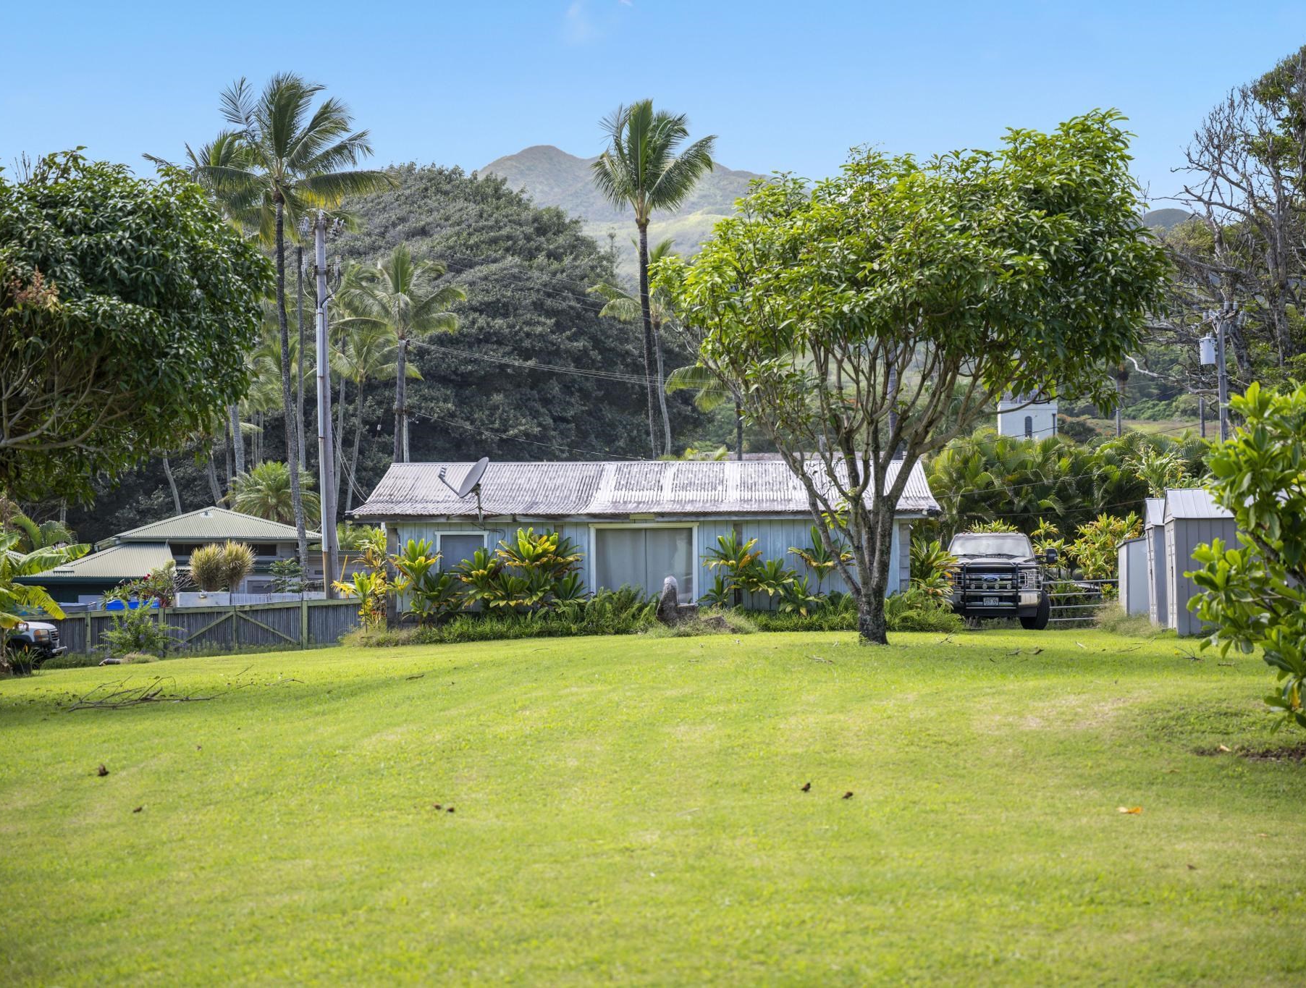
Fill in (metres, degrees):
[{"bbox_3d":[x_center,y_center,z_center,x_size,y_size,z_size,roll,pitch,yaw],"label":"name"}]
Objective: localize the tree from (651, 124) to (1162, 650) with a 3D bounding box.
[{"bbox_3d":[3.875,-1.721,42.564,7.400,7.814,6.800,0,-2,0],"label":"tree"}]

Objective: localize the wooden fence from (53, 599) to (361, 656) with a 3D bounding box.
[{"bbox_3d":[-10.871,3.250,70.000,7.600,1.350,0.160,0,-2,0],"label":"wooden fence"}]

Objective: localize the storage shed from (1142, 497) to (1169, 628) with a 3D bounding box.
[{"bbox_3d":[10.300,1.270,51.800,2.600,2.380,2.200,0,-2,6],"label":"storage shed"}]

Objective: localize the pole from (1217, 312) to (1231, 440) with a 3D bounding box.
[{"bbox_3d":[17.088,-0.864,86.000,0.380,9.100,0.380,-1,-2,0],"label":"pole"}]

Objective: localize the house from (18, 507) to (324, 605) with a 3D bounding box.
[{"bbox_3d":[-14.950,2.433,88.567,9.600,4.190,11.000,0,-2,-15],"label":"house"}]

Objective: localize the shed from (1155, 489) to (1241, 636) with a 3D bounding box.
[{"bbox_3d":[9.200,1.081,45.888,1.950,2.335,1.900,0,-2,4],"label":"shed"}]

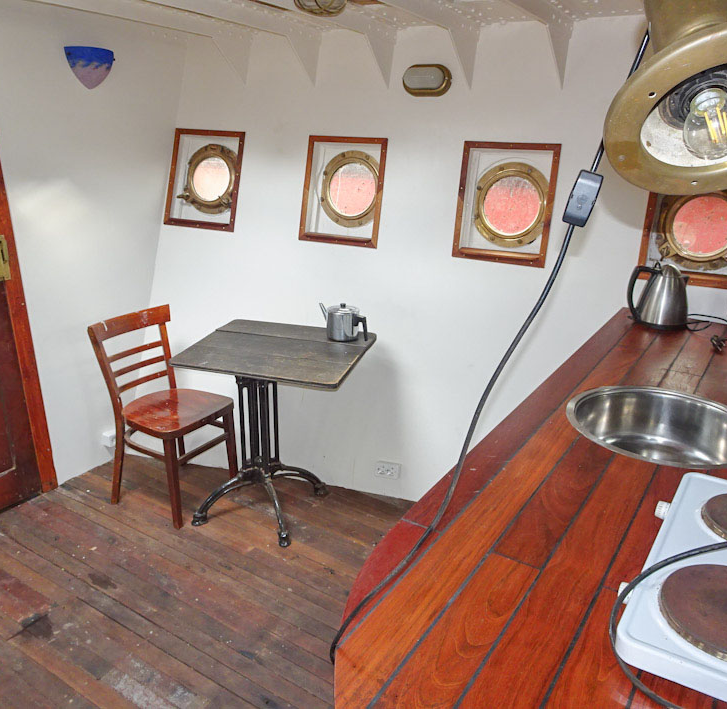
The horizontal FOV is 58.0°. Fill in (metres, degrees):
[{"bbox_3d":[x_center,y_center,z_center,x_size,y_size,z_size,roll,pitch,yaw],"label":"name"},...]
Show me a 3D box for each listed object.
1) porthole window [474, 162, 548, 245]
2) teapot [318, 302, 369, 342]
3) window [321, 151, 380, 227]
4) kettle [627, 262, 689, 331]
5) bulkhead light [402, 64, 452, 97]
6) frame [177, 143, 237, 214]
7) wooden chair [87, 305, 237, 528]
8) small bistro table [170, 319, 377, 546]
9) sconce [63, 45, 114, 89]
[{"bbox_3d":[0.580,-0.584,2.559,0.328,0.328,0.060,10,7,21],"label":"porthole window"},{"bbox_3d":[-0.080,-0.135,2.646,0.235,0.147,0.132,16,26,34],"label":"teapot"},{"bbox_3d":[-0.040,-0.707,2.803,0.324,0.324,0.060,10,7,21],"label":"window"},{"bbox_3d":[0.994,-0.200,2.183,0.195,0.207,0.162,6,22,13],"label":"kettle"},{"bbox_3d":[0.244,-1.055,2.530,0.195,0.105,0.080,10,7,21],"label":"bulkhead light"},{"bbox_3d":[-0.696,-0.815,3.051,0.335,0.325,0.080,10,7,21],"label":"frame"},{"bbox_3d":[-0.813,0.247,2.749,0.420,0.810,0.420,15,25,31],"label":"wooden chair"},{"bbox_3d":[-0.333,0.319,2.687,0.645,0.740,0.550,7,22,14],"label":"small bistro table"},{"bbox_3d":[-1.051,-1.126,2.588,0.100,0.150,0.210,16,26,34],"label":"sconce"}]

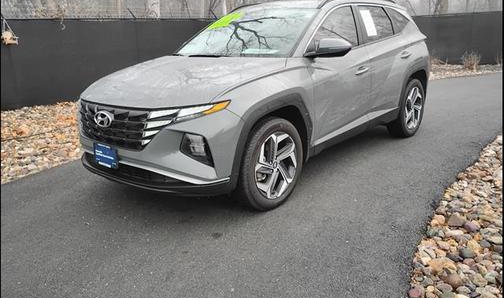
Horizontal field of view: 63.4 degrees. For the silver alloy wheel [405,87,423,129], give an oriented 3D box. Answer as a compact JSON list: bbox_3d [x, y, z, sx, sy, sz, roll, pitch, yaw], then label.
[{"bbox_3d":[1.948,-0.517,5.131,0.190,0.520,0.520,12,21,40],"label":"silver alloy wheel"}]

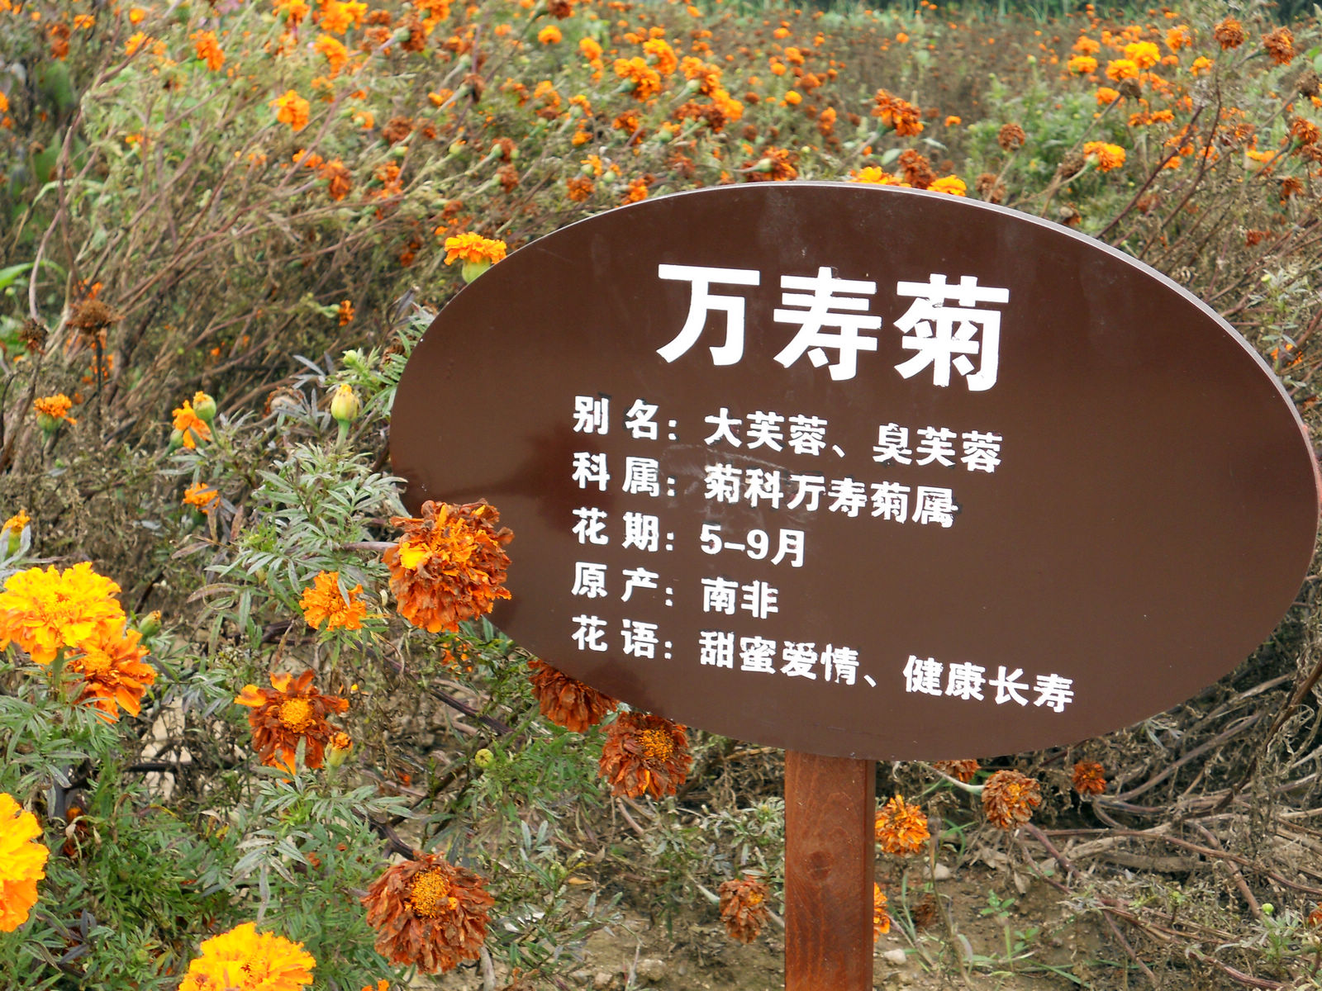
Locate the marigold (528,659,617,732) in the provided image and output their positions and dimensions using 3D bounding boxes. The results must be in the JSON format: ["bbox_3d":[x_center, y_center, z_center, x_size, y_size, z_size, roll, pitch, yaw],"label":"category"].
[{"bbox_3d":[-0.052,0.116,1.250,0.057,0.055,0.048,0,-23,0],"label":"marigold"}]

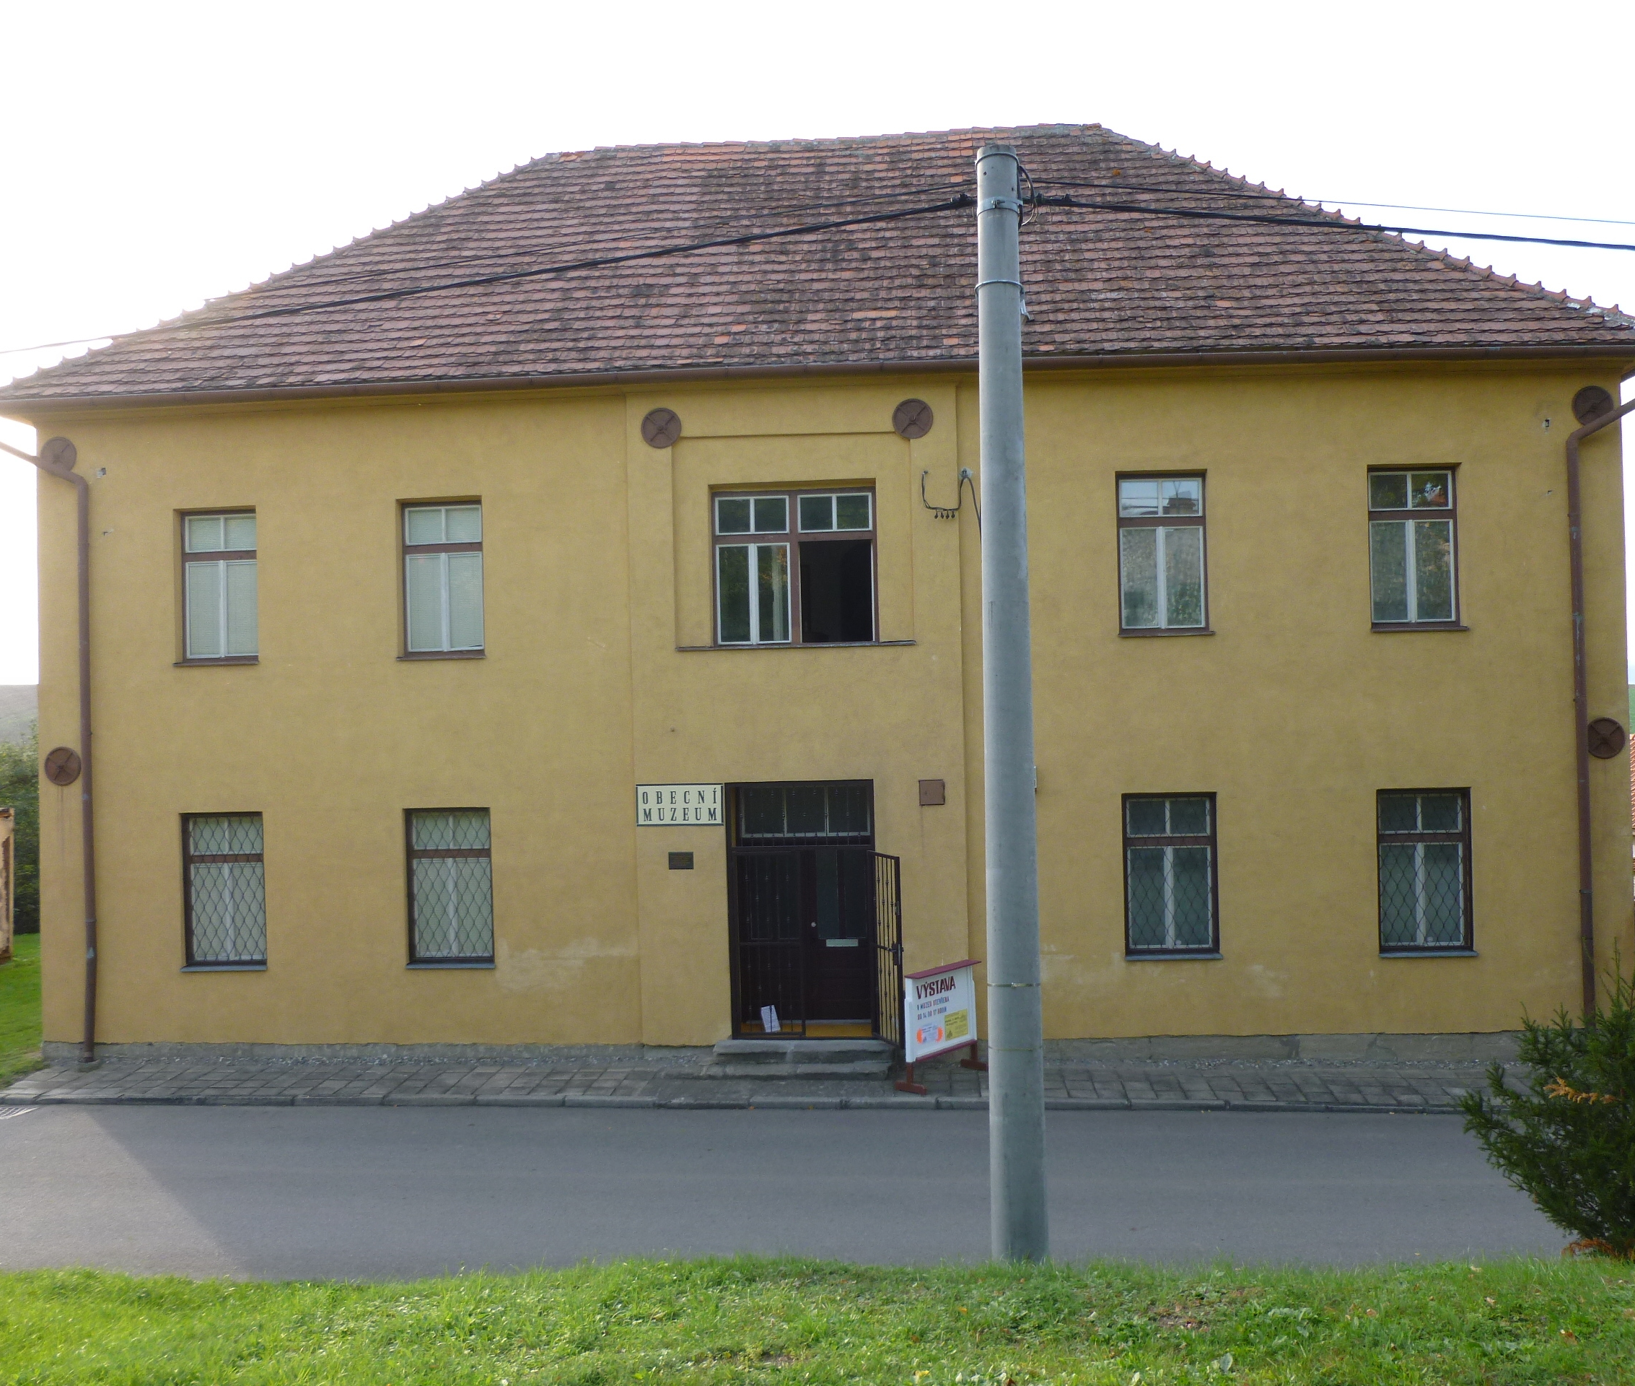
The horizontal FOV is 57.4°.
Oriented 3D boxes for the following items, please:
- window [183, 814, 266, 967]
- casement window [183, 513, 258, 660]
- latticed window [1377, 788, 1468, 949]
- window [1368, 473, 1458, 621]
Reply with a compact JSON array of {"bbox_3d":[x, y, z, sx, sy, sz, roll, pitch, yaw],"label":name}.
[{"bbox_3d":[-7.043,2.332,17.818,1.000,1.820,0.060,-1,-1,4],"label":"window"},{"bbox_3d":[-7.150,-1.312,18.073,1.012,1.802,0.120,-1,-1,4],"label":"casement window"},{"bbox_3d":[6.931,2.012,17.057,1.050,1.850,0.060,-1,0,4],"label":"latticed window"},{"bbox_3d":[6.859,-1.681,17.227,1.030,1.860,0.140,-1,0,4],"label":"window"}]

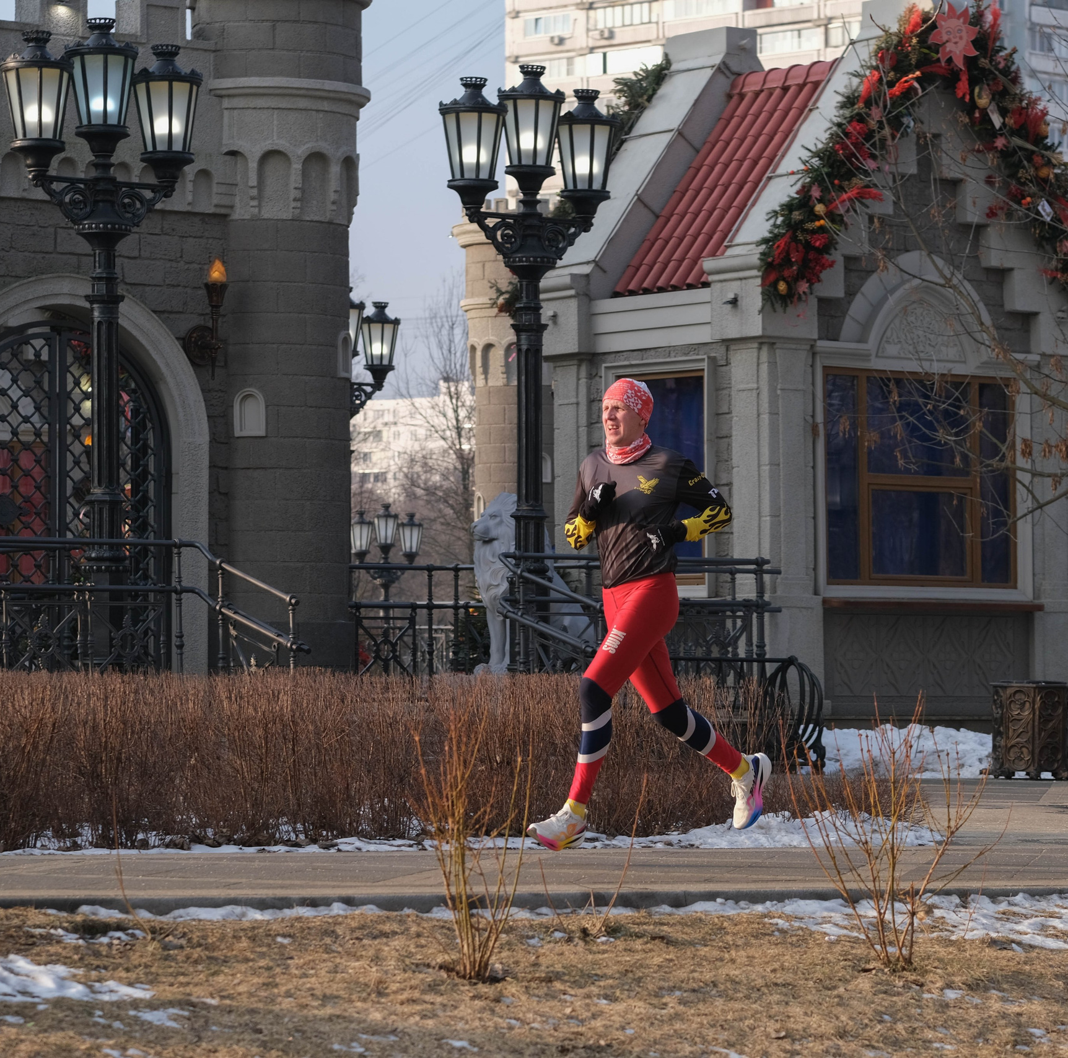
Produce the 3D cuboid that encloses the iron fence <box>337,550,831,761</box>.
[{"bbox_3d":[0.334,0.794,26.200,3.200,1.200,1.000,1,-3,-36],"label":"iron fence"}]

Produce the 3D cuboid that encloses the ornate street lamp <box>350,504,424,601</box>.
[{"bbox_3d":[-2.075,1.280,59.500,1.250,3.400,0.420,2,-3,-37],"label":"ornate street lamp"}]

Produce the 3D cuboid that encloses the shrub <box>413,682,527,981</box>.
[{"bbox_3d":[-0.146,0.697,9.700,0.280,0.680,0.280,0,-2,0],"label":"shrub"}]

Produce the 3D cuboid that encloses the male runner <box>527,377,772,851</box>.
[{"bbox_3d":[0.425,0.315,15.500,1.000,1.730,0.620,1,-3,-36],"label":"male runner"}]

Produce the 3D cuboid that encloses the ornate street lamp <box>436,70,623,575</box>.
[{"bbox_3d":[-0.022,-0.940,24.800,1.250,3.500,0.420,2,-3,-37],"label":"ornate street lamp"}]

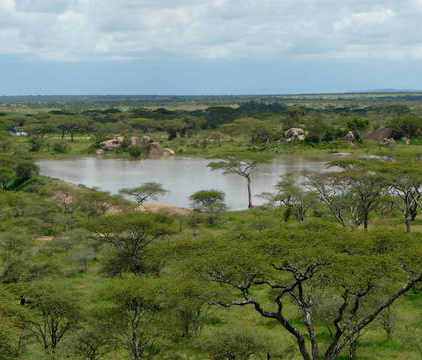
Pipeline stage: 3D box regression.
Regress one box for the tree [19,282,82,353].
[{"bbox_3d":[-10.609,9.071,96.932,4.090,4.650,3.890,-1,3,-6],"label":"tree"}]

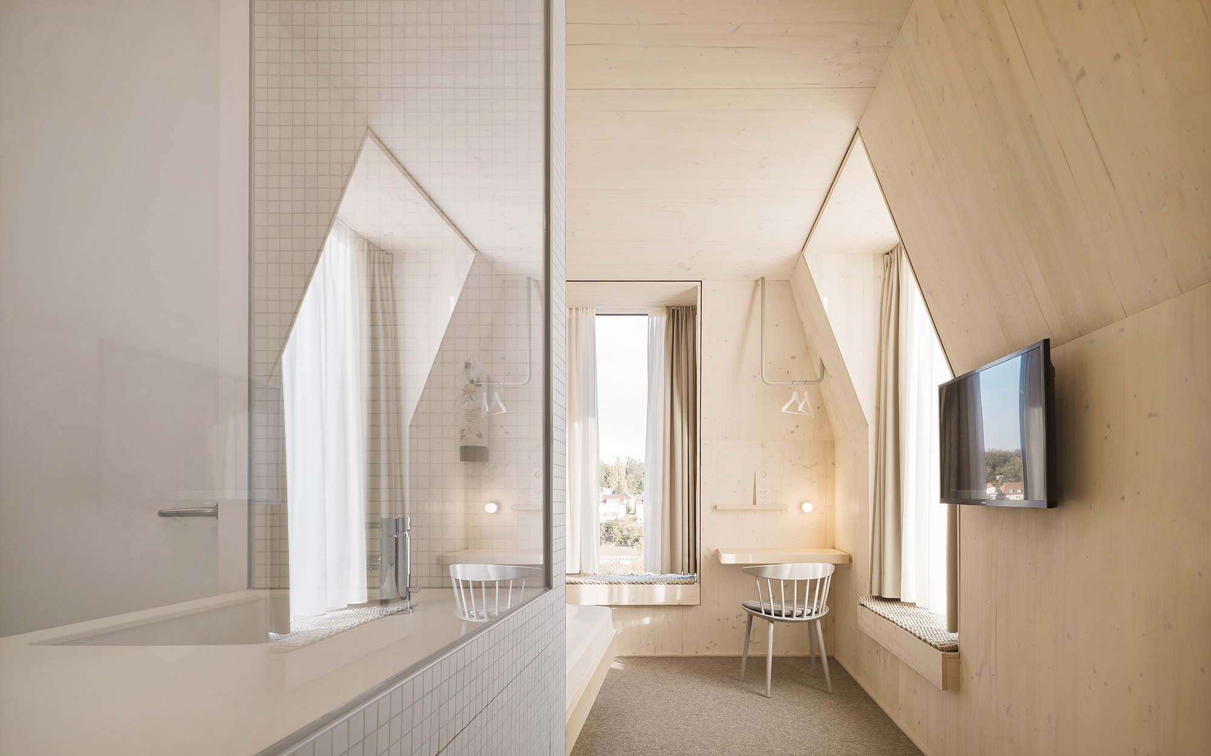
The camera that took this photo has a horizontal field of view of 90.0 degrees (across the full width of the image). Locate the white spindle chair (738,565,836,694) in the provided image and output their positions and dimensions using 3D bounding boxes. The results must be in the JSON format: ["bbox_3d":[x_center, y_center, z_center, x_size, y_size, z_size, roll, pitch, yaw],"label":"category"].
[{"bbox_3d":[1.100,1.492,3.660,0.530,0.735,0.485,1,-9,-7],"label":"white spindle chair"}]

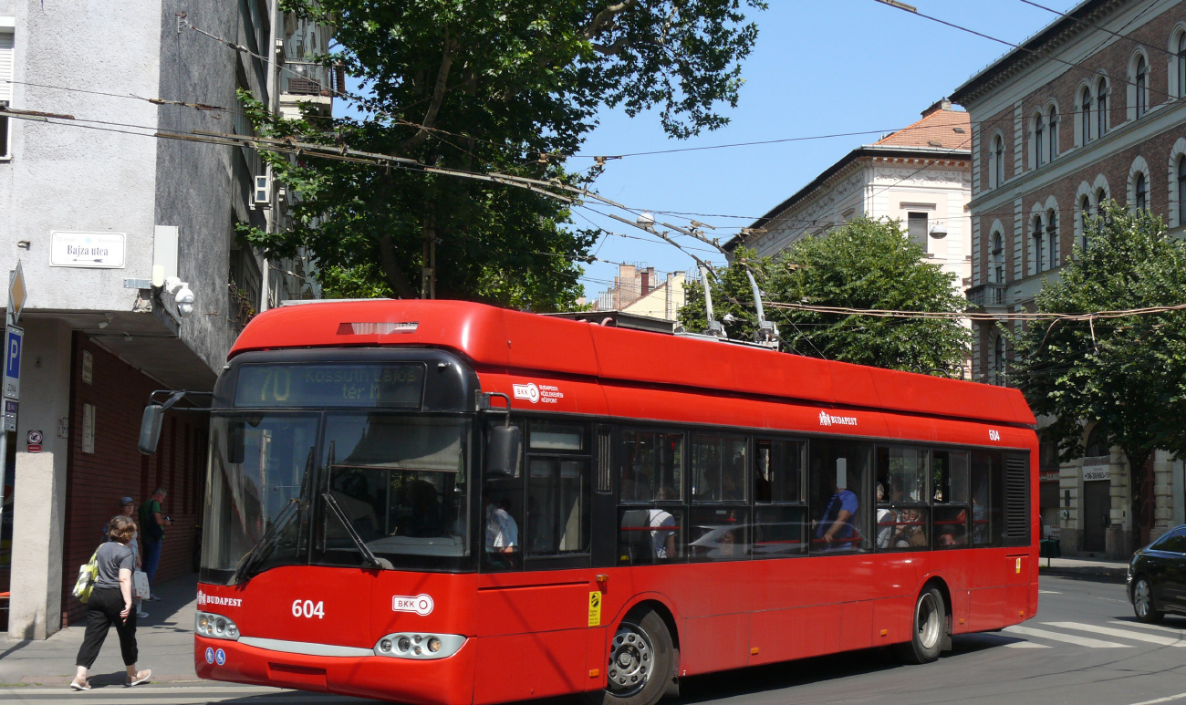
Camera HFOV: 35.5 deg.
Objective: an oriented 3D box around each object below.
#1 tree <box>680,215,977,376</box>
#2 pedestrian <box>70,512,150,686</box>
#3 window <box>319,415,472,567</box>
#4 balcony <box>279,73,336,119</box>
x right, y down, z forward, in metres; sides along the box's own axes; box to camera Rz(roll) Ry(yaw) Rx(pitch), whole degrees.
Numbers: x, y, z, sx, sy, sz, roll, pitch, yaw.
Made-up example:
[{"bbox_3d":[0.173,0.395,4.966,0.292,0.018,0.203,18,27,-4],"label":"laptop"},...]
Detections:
[{"bbox_3d":[7.512,0.982,59.929,8.500,10.700,9.000,1,-4,-7],"label":"tree"},{"bbox_3d":[-4.349,2.258,16.700,0.650,1.550,0.500,4,-5,-35],"label":"pedestrian"},{"bbox_3d":[-1.437,0.990,13.210,1.170,1.090,0.220,-1,-5,25],"label":"window"},{"bbox_3d":[-7.726,-7.043,50.500,1.450,1.250,2.300,1,-4,-7],"label":"balcony"}]

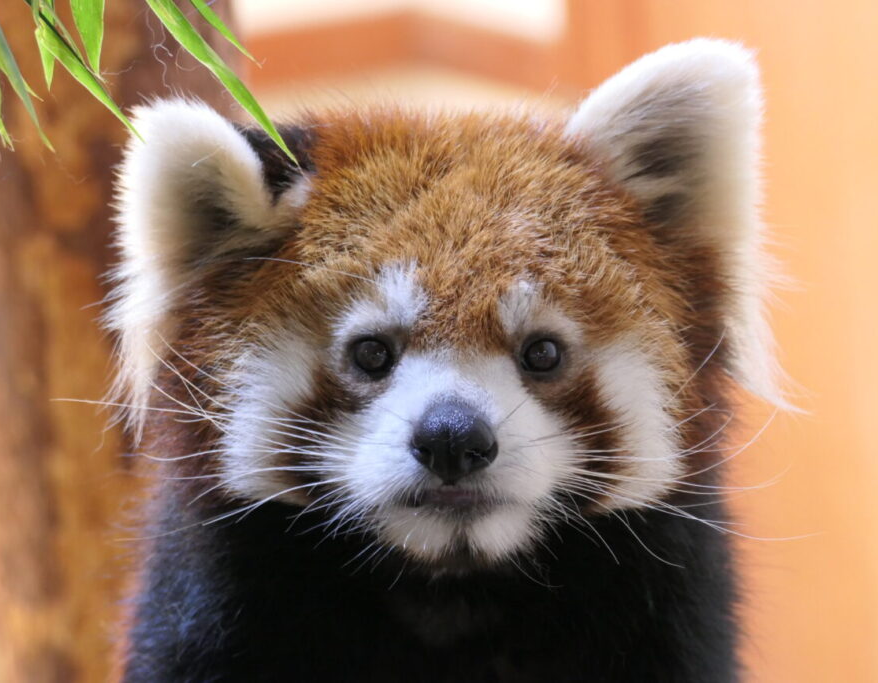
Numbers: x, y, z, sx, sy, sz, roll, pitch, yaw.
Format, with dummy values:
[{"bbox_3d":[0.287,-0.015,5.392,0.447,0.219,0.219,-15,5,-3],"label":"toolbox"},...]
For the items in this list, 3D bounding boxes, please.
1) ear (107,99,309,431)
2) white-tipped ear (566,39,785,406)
[{"bbox_3d":[-0.068,-0.023,1.720,0.059,0.098,0.050,0,0,11],"label":"ear"},{"bbox_3d":[0.069,-0.035,1.720,0.064,0.107,0.050,0,0,-11],"label":"white-tipped ear"}]

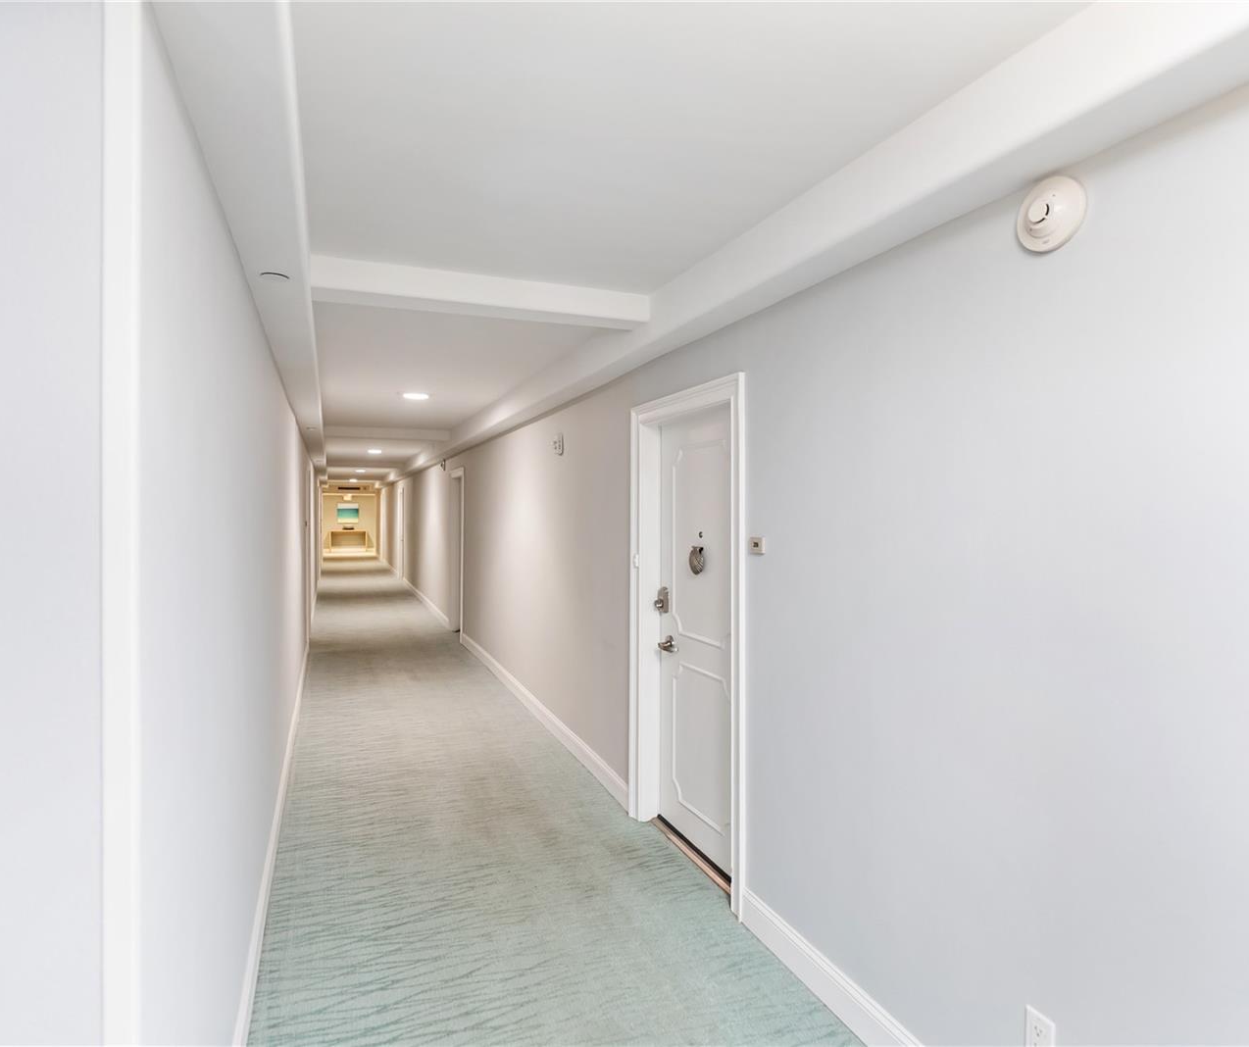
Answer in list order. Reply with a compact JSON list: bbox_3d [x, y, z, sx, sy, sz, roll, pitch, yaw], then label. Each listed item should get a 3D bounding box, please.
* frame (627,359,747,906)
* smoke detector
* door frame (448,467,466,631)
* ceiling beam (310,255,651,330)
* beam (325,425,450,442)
[{"bbox_3d":[0.291,0.478,3.248,0.140,2.152,1.063,0,1,-23],"label":"frame"},{"bbox_3d":[0.931,-0.685,1.538,0.050,0.155,0.155,0,1,-23],"label":"smoke detector"},{"bbox_3d":[-2.145,0.407,9.020,0.140,2.152,1.063,0,1,-23],"label":"door frame"},{"bbox_3d":[-0.573,-0.967,2.991,1.404,0.113,0.201,0,1,-23],"label":"ceiling beam"},{"bbox_3d":[-2.745,-1.033,8.139,1.374,0.118,0.201,0,1,-23],"label":"beam"}]

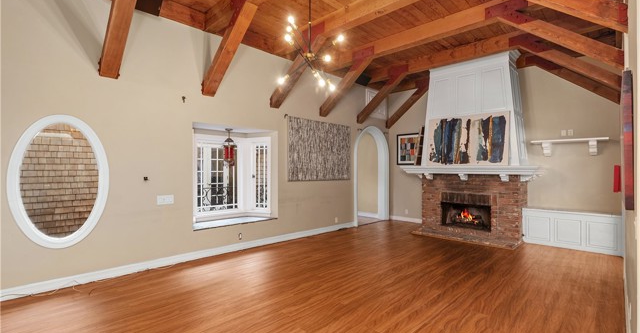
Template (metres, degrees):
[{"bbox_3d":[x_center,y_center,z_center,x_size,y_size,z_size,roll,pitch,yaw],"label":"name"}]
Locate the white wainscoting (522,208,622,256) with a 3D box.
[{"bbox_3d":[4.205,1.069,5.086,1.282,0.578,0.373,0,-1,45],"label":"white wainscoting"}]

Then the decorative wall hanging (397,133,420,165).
[{"bbox_3d":[2.222,-0.411,7.443,0.732,0.771,0.035,0,-1,45],"label":"decorative wall hanging"}]

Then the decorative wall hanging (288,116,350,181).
[{"bbox_3d":[0.068,-0.306,6.119,0.035,1.189,1.782,0,-1,45],"label":"decorative wall hanging"}]

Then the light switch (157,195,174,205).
[{"bbox_3d":[-2.033,0.444,3.997,0.012,0.119,0.207,0,-1,45],"label":"light switch"}]

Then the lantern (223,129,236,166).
[{"bbox_3d":[-1.505,-0.331,5.036,0.200,0.604,0.200,0,-1,45],"label":"lantern"}]

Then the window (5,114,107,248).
[{"bbox_3d":[-2.769,0.164,3.260,0.080,1.426,0.839,0,-1,45],"label":"window"}]

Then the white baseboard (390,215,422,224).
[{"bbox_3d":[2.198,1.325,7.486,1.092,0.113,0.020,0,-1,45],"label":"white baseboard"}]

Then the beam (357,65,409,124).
[{"bbox_3d":[1.377,-1.505,6.605,0.161,0.199,1.542,1,-39,-45],"label":"beam"}]

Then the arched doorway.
[{"bbox_3d":[1.230,0.204,7.447,0.218,2.348,1.478,0,-1,45],"label":"arched doorway"}]

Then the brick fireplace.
[{"bbox_3d":[2.919,0.761,5.962,1.825,1.208,1.182,0,-1,45],"label":"brick fireplace"}]

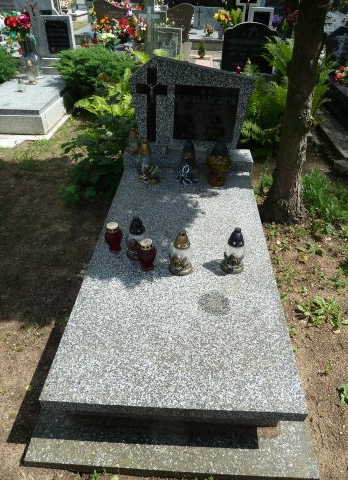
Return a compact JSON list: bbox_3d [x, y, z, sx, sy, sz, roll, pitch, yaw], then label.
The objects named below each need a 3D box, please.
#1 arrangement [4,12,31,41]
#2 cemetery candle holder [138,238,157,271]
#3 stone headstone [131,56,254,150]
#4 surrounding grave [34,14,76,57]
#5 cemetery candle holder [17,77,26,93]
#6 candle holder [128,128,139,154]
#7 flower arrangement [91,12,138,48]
[{"bbox_3d":[-1.963,-2.662,4.327,0.330,0.320,0.260,2,38,2],"label":"arrangement"},{"bbox_3d":[-0.125,0.073,1.644,0.085,0.153,0.085,2,38,2],"label":"cemetery candle holder"},{"bbox_3d":[0.124,-0.938,2.416,0.811,0.585,0.090,2,31,2],"label":"stone headstone"},{"bbox_3d":[-1.834,-3.150,5.390,0.550,0.560,0.120,2,37,3],"label":"surrounding grave"},{"bbox_3d":[-1.810,-1.849,4.125,0.110,0.147,0.110,2,38,2],"label":"cemetery candle holder"},{"bbox_3d":[-0.304,-0.719,2.532,0.085,0.180,0.085,1,39,3],"label":"candle holder"},{"bbox_3d":[-1.301,-4.564,7.579,0.850,0.668,0.450,2,37,3],"label":"flower arrangement"}]

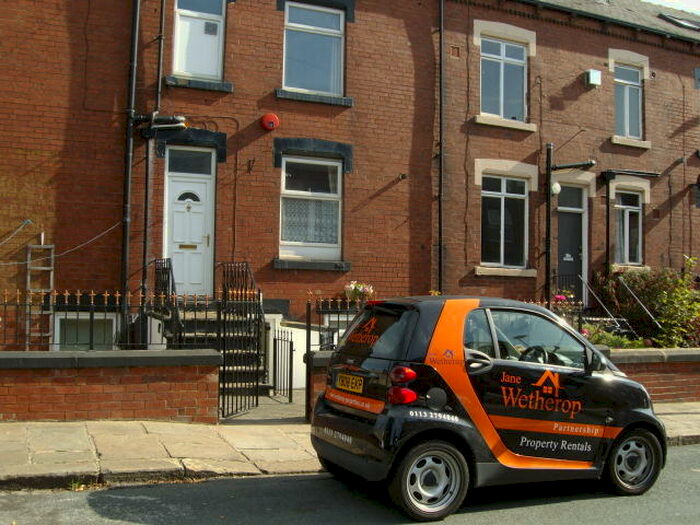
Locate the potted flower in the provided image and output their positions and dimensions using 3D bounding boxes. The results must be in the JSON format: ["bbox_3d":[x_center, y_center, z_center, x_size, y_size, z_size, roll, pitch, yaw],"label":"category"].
[{"bbox_3d":[0.167,0.543,12.938,0.440,0.410,0.400,2,-3,-23],"label":"potted flower"}]

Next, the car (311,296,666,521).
[{"bbox_3d":[1.190,1.095,6.120,2.690,1.540,1.600,3,-3,-22],"label":"car"}]

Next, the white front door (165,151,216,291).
[{"bbox_3d":[-2.690,-0.689,12.293,0.860,2.490,0.100,2,-3,-23],"label":"white front door"}]

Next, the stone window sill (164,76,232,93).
[{"bbox_3d":[-2.554,-2.985,12.314,1.120,0.148,0.180,2,-3,-23],"label":"stone window sill"}]

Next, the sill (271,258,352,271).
[{"bbox_3d":[-0.641,0.048,12.831,1.390,0.150,0.190,2,-3,-23],"label":"sill"}]

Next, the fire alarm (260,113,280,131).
[{"bbox_3d":[-1.370,-2.426,12.557,0.320,0.315,0.160,2,-3,-23],"label":"fire alarm"}]

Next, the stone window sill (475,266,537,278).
[{"bbox_3d":[3.080,0.184,14.296,1.390,0.155,0.190,2,-3,-23],"label":"stone window sill"}]

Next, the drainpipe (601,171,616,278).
[{"bbox_3d":[5.410,-0.697,15.187,0.170,2.500,0.170,2,-3,-23],"label":"drainpipe"}]

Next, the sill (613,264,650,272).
[{"bbox_3d":[6.119,0.135,15.935,1.120,0.150,0.180,2,-3,-23],"label":"sill"}]

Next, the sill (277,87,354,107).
[{"bbox_3d":[-0.657,-2.941,13.129,1.430,0.150,0.180,2,-3,-23],"label":"sill"}]

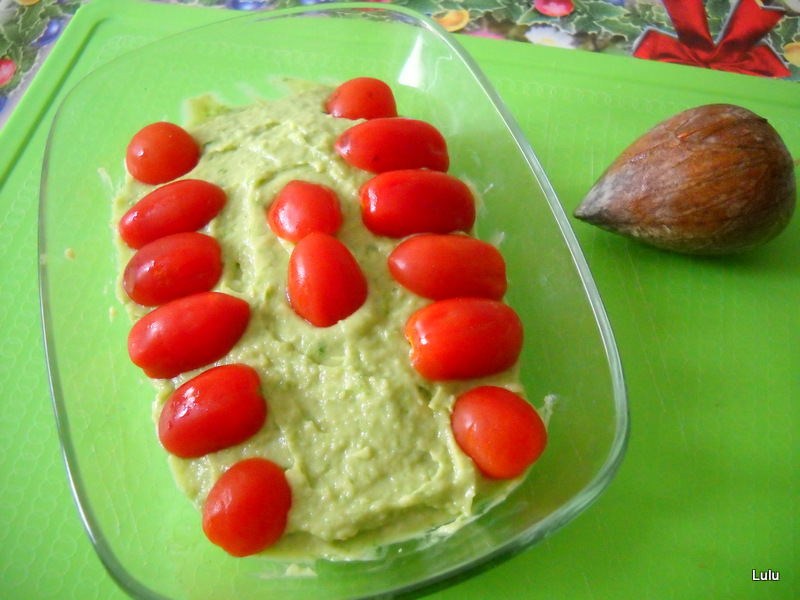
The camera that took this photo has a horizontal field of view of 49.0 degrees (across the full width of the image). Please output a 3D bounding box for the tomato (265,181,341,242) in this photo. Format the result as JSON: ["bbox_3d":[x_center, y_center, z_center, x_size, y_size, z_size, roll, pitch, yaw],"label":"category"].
[{"bbox_3d":[-0.029,-0.028,0.263,0.022,0.013,0.021,0,56,0],"label":"tomato"}]

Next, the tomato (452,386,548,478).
[{"bbox_3d":[0.026,0.031,0.223,0.024,0.015,0.024,0,56,0],"label":"tomato"}]

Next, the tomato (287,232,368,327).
[{"bbox_3d":[-0.021,-0.009,0.248,0.023,0.013,0.030,-7,56,-4],"label":"tomato"}]

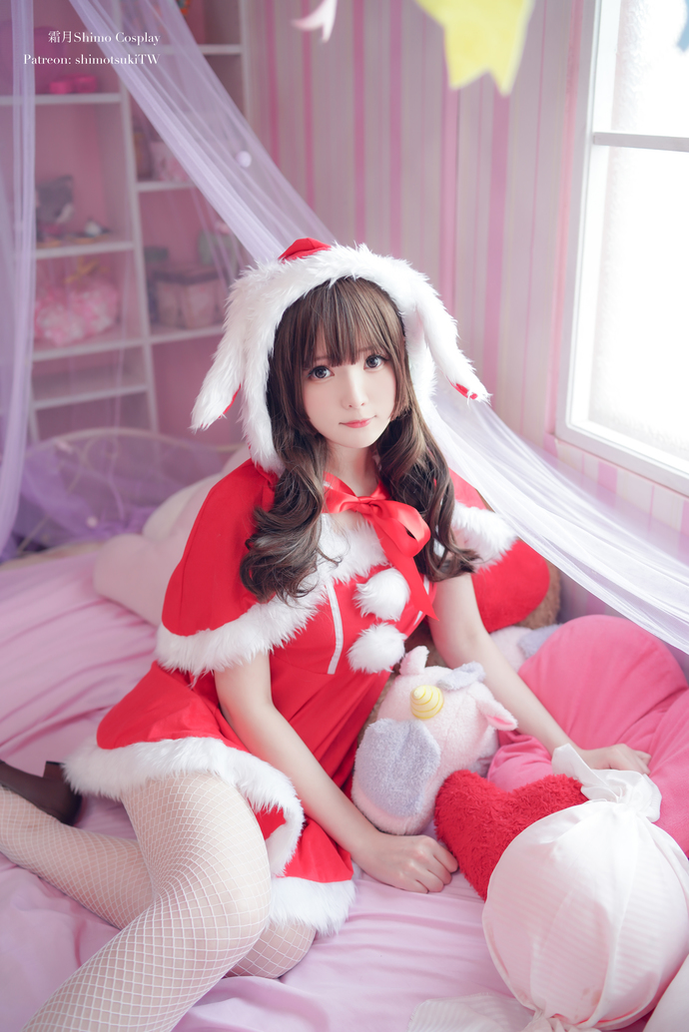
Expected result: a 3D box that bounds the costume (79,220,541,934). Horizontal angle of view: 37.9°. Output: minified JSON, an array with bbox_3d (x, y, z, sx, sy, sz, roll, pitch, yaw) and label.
[{"bbox_3d":[-0.058,0.057,1.291,0.570,0.760,0.460,-8,25,-14],"label":"costume"}]

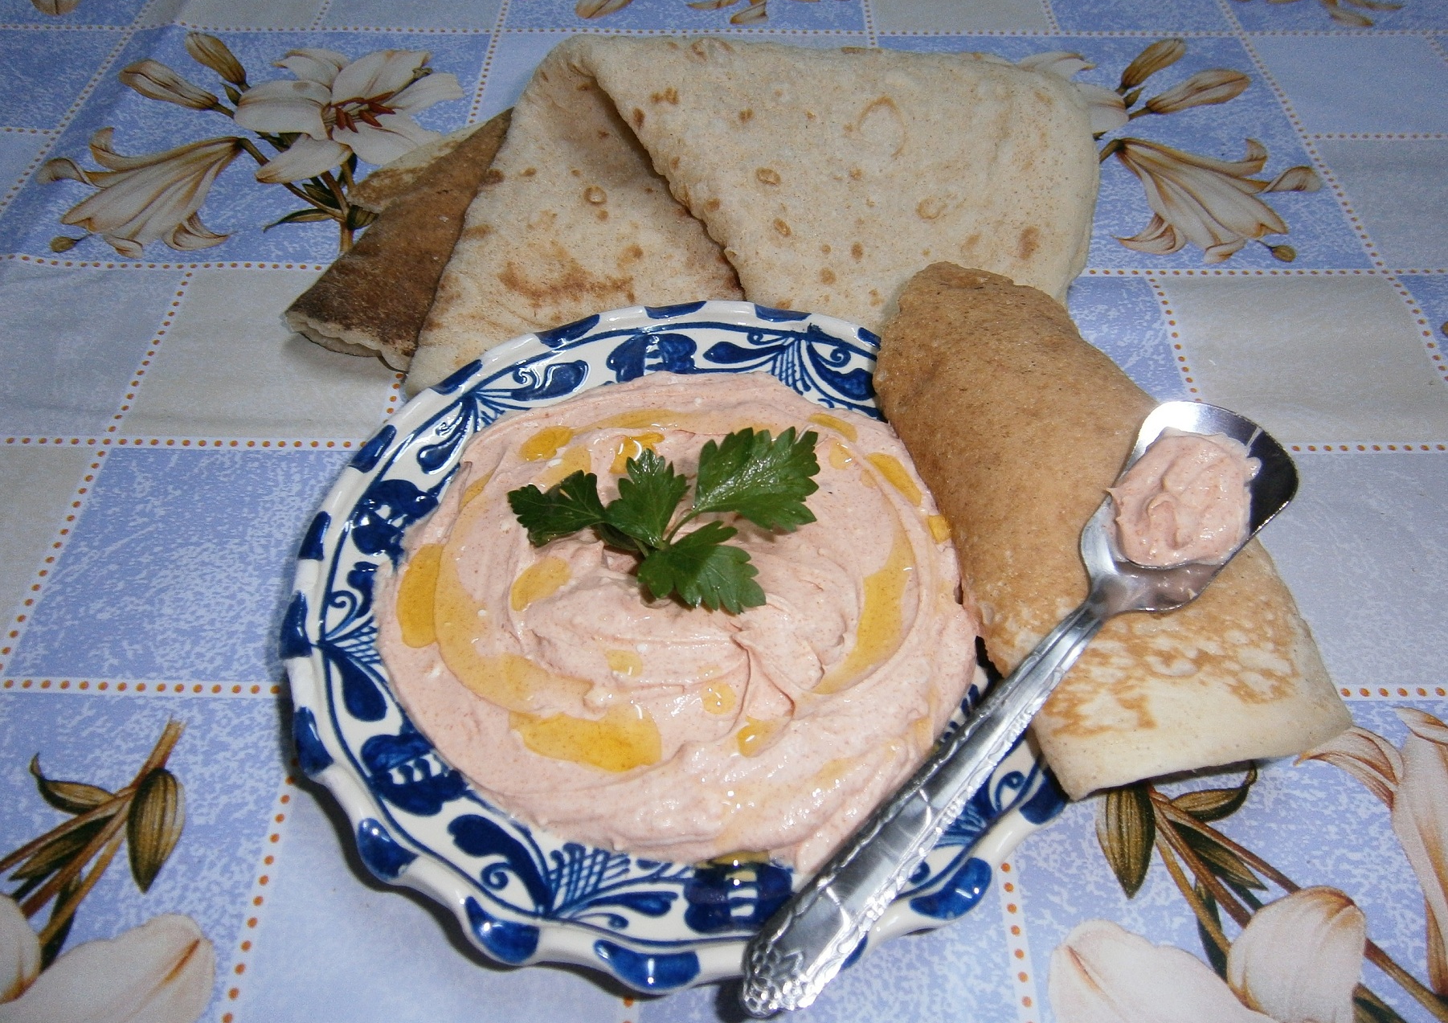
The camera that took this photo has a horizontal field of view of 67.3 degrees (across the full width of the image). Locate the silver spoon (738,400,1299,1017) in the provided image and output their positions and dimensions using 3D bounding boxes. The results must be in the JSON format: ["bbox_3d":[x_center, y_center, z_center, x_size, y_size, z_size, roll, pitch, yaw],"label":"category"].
[{"bbox_3d":[0.077,0.038,0.259,0.043,0.020,0.206,36,63,25],"label":"silver spoon"}]

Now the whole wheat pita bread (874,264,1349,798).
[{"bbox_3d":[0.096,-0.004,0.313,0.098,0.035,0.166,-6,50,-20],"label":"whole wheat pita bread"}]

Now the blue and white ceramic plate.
[{"bbox_3d":[-0.008,0.025,0.302,0.216,0.033,0.216,0,51,0],"label":"blue and white ceramic plate"}]

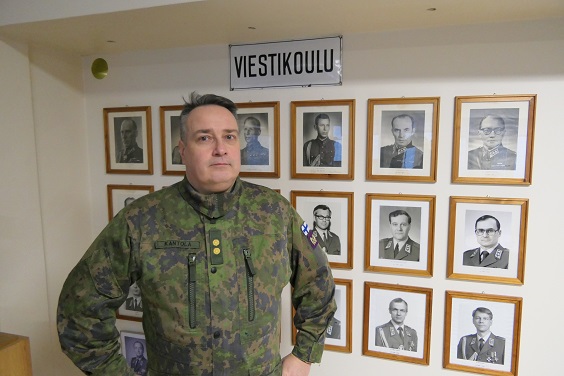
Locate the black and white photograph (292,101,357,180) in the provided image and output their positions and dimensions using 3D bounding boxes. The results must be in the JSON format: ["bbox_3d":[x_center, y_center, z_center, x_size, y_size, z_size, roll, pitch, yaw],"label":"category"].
[{"bbox_3d":[0.173,-0.204,1.684,0.275,0.335,0.025,2,6,16],"label":"black and white photograph"}]

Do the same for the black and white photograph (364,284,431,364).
[{"bbox_3d":[0.489,0.575,1.673,0.275,0.332,0.025,2,6,16],"label":"black and white photograph"}]

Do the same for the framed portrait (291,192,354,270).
[{"bbox_3d":[0.177,0.180,1.730,0.276,0.335,0.020,2,7,16],"label":"framed portrait"}]

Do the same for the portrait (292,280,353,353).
[{"bbox_3d":[0.178,0.561,1.764,0.275,0.334,0.025,2,6,16],"label":"portrait"}]

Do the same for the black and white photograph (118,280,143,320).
[{"bbox_3d":[-0.759,0.537,2.048,0.276,0.335,0.020,2,7,16],"label":"black and white photograph"}]

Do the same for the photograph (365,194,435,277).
[{"bbox_3d":[0.489,0.194,1.639,0.276,0.335,0.020,2,7,16],"label":"photograph"}]

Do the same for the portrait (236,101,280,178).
[{"bbox_3d":[-0.140,-0.217,1.779,0.276,0.335,0.020,2,7,16],"label":"portrait"}]

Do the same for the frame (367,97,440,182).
[{"bbox_3d":[0.488,-0.194,1.595,0.276,0.335,0.020,2,7,16],"label":"frame"}]

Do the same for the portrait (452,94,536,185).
[{"bbox_3d":[0.805,-0.182,1.497,0.275,0.334,0.025,2,6,16],"label":"portrait"}]

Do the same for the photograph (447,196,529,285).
[{"bbox_3d":[0.803,0.204,1.540,0.275,0.334,0.025,2,6,16],"label":"photograph"}]

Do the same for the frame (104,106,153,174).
[{"bbox_3d":[-0.767,-0.236,1.963,0.276,0.335,0.020,2,7,16],"label":"frame"}]

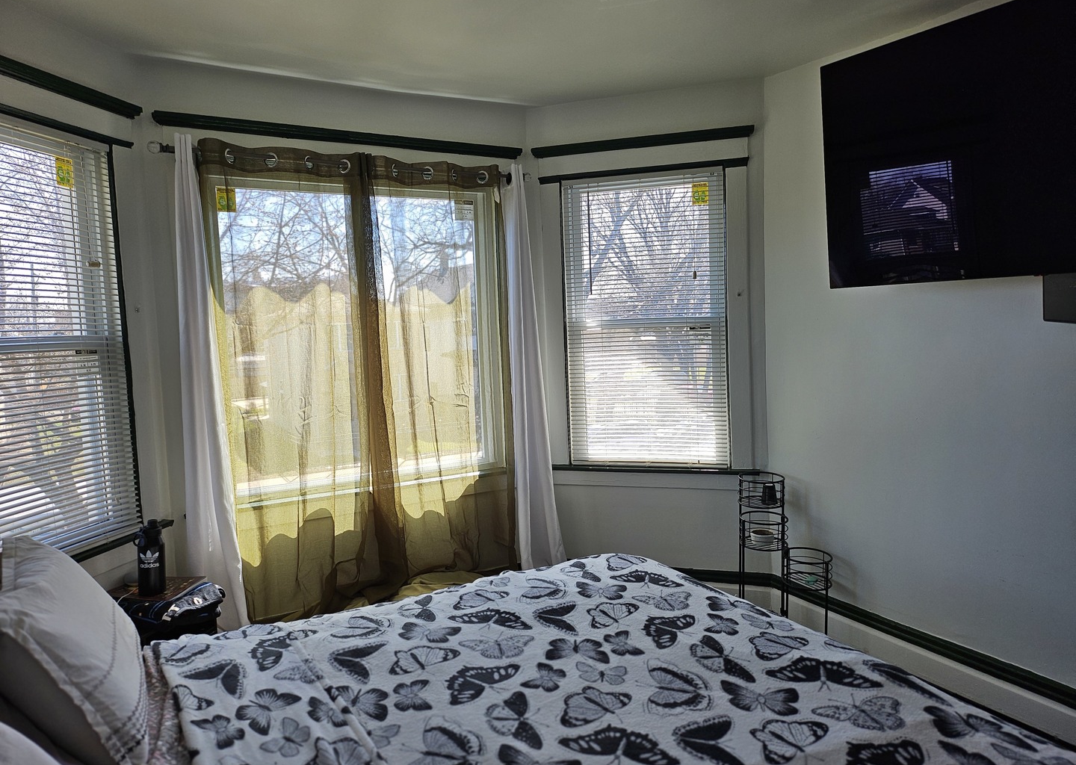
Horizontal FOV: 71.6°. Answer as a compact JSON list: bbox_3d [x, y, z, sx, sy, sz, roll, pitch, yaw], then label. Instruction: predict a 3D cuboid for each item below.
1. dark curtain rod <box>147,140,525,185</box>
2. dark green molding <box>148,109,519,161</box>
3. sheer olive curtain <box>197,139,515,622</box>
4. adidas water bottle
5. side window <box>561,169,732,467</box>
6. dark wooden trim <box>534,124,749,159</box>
[{"bbox_3d":[-0.733,-0.911,3.143,1.624,0.056,0.060,-5,5,-31],"label":"dark curtain rod"},{"bbox_3d":[-0.760,-1.042,3.194,1.591,0.044,0.047,-5,6,-31],"label":"dark green molding"},{"bbox_3d":[-0.676,0.074,3.194,1.280,2.085,0.180,-5,5,-31],"label":"sheer olive curtain"},{"bbox_3d":[-1.351,0.606,2.590,0.094,0.257,0.087,-4,5,-18],"label":"adidas water bottle"},{"bbox_3d":[0.509,-0.280,3.579,0.764,1.376,0.040,-1,5,18],"label":"side window"},{"bbox_3d":[0.468,-1.102,3.463,1.034,0.051,0.055,-1,5,18],"label":"dark wooden trim"}]

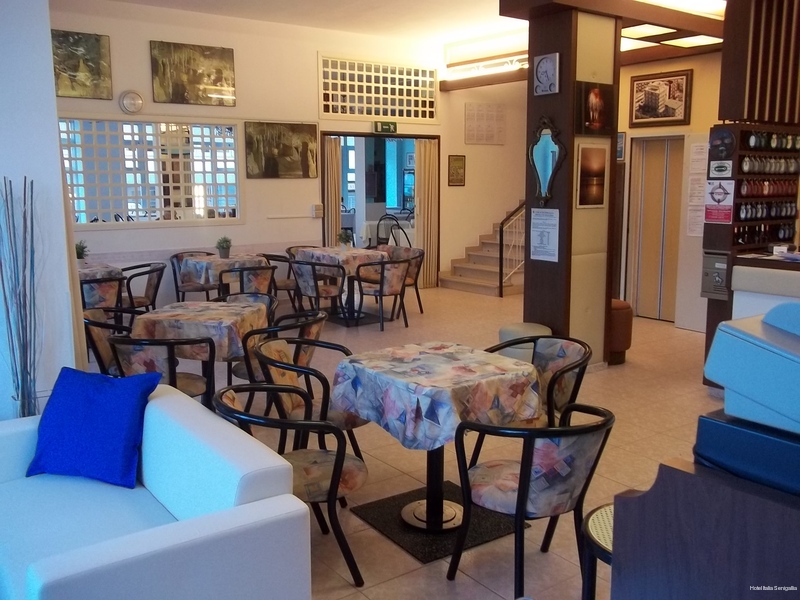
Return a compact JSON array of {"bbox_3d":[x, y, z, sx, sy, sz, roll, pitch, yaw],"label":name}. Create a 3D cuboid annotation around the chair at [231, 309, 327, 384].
[{"bbox_3d":[-0.726,0.464,4.675,0.570,0.750,0.560,2,9,12],"label":"chair"}]

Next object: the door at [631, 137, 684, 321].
[{"bbox_3d":[2.826,-0.784,8.236,0.060,2.000,0.690,-7,11,-34],"label":"door"}]

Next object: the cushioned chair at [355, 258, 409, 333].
[{"bbox_3d":[-0.153,-0.087,7.957,0.535,0.740,0.575,-7,11,-35],"label":"cushioned chair"}]

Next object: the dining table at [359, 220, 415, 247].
[{"bbox_3d":[-0.233,-1.140,14.576,0.850,0.760,0.850,-7,11,-34],"label":"dining table"}]

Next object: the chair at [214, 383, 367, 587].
[{"bbox_3d":[-0.440,0.717,2.947,0.575,0.740,0.535,-4,10,-21],"label":"chair"}]

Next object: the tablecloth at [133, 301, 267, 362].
[{"bbox_3d":[-1.255,0.196,4.753,0.670,0.250,0.670,2,9,12],"label":"tablecloth"}]

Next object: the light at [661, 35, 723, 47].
[{"bbox_3d":[2.755,-2.446,6.912,0.440,0.060,0.440,-7,11,-34],"label":"light"}]

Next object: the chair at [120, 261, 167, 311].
[{"bbox_3d":[-2.573,0.016,7.394,0.520,0.733,0.540,-7,11,-33],"label":"chair"}]

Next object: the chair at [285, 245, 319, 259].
[{"bbox_3d":[-1.169,-0.279,9.244,0.560,0.750,0.570,-3,10,-17],"label":"chair"}]

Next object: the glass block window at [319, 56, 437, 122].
[{"bbox_3d":[-0.229,-2.721,9.679,2.004,0.773,0.080,-8,12,-40],"label":"glass block window"}]

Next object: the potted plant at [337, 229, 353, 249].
[{"bbox_3d":[-0.672,-0.744,8.950,0.175,0.245,0.175,-1,9,0],"label":"potted plant"}]

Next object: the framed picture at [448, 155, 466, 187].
[{"bbox_3d":[0.802,-1.781,10.197,0.030,0.428,0.315,-8,12,-40],"label":"framed picture"}]

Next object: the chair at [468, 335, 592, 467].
[{"bbox_3d":[0.684,0.604,3.818,0.570,0.750,0.560,-7,12,-38],"label":"chair"}]

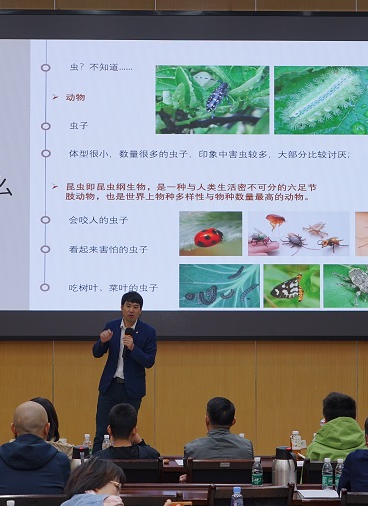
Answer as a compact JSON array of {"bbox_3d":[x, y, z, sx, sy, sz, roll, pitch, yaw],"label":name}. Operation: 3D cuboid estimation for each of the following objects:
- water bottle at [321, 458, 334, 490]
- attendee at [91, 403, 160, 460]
[{"bbox_3d":[0.835,1.285,7.221,0.061,0.192,0.061,0,-1,0],"label":"water bottle"},{"bbox_3d":[-0.355,1.526,7.615,0.460,1.230,0.680,0,-1,3],"label":"attendee"}]

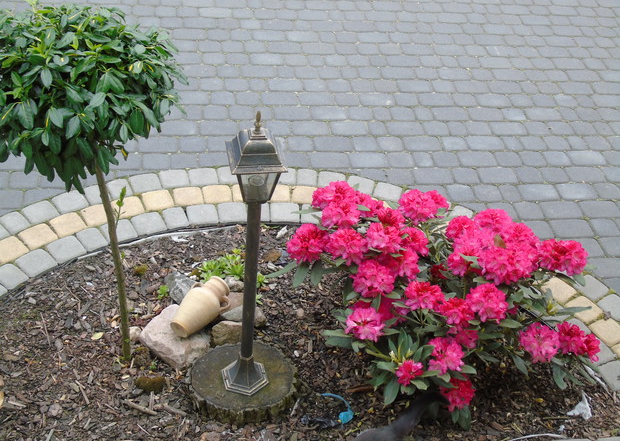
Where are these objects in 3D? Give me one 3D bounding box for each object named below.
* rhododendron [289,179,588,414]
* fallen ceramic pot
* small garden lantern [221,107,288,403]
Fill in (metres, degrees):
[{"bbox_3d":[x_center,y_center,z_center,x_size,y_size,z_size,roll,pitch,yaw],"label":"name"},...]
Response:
[{"bbox_3d":[0.422,0.277,2.673,0.980,0.600,0.800,6,42,0],"label":"rhododendron"},{"bbox_3d":[-0.372,0.297,2.791,0.149,0.125,0.221,32,55,15],"label":"fallen ceramic pot"},{"bbox_3d":[-0.164,0.122,2.330,0.150,1.052,0.150,-3,43,-11],"label":"small garden lantern"}]

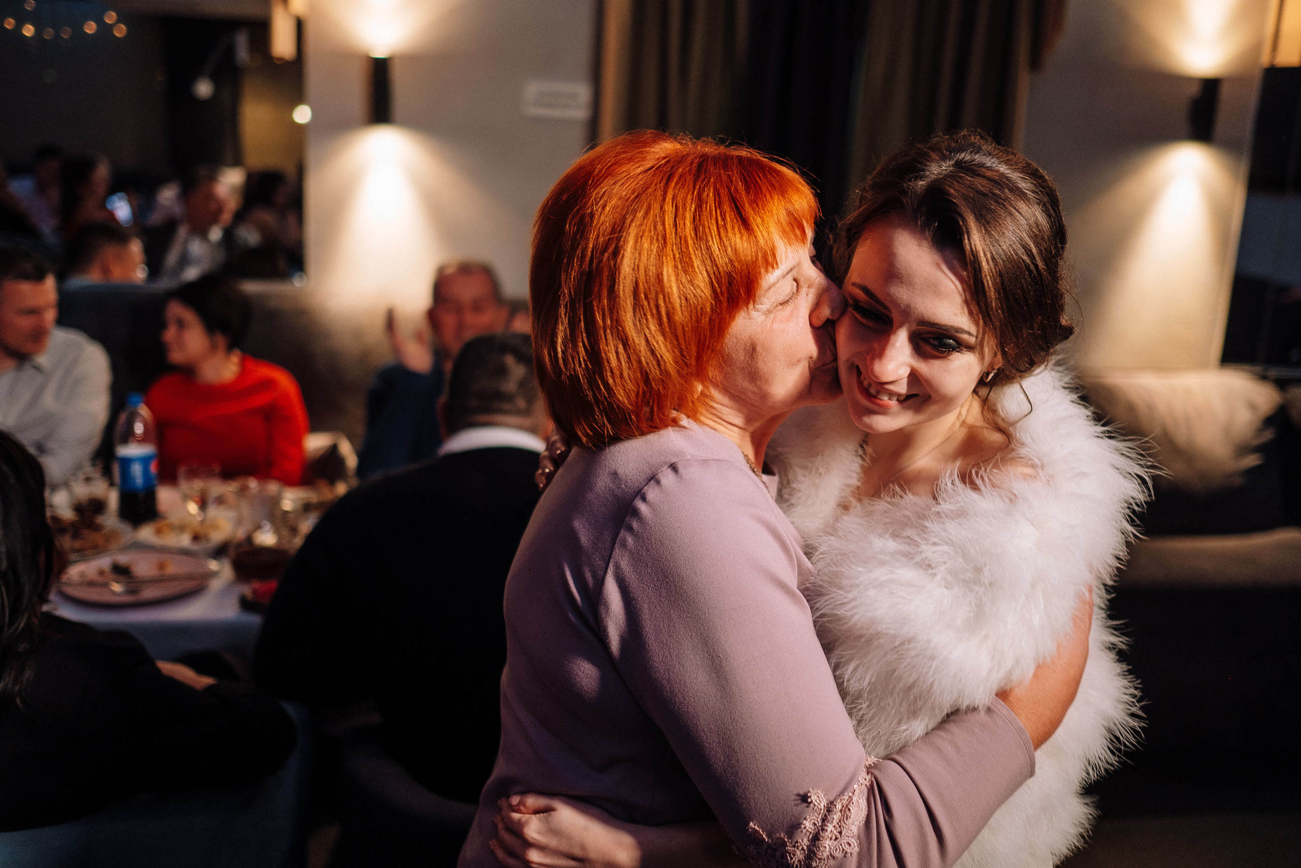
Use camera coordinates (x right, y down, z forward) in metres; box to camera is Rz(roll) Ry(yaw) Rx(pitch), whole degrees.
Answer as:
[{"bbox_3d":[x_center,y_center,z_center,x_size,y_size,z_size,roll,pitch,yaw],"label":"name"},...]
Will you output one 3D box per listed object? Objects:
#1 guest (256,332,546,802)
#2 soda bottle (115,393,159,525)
[{"bbox_3d":[-0.322,0.438,2.277,0.680,1.273,0.800,1,12,-8],"label":"guest"},{"bbox_3d":[-1.126,0.049,2.771,0.089,0.275,0.089,3,12,0],"label":"soda bottle"}]

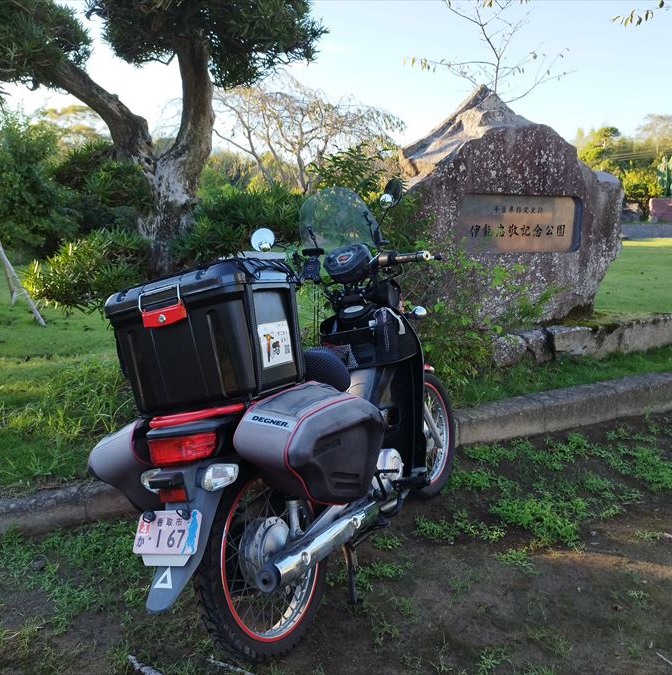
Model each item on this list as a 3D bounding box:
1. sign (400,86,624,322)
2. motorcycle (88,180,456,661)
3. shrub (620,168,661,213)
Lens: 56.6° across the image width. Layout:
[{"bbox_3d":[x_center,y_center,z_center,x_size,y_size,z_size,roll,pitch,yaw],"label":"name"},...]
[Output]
[{"bbox_3d":[1.534,-1.165,5.550,1.800,2.050,0.950,-2,11,-7],"label":"sign"},{"bbox_3d":[-0.035,0.167,2.329,0.820,1.380,1.950,-5,7,31],"label":"motorcycle"},{"bbox_3d":[14.348,-6.949,29.500,2.100,2.200,1.900,0,11,0],"label":"shrub"}]

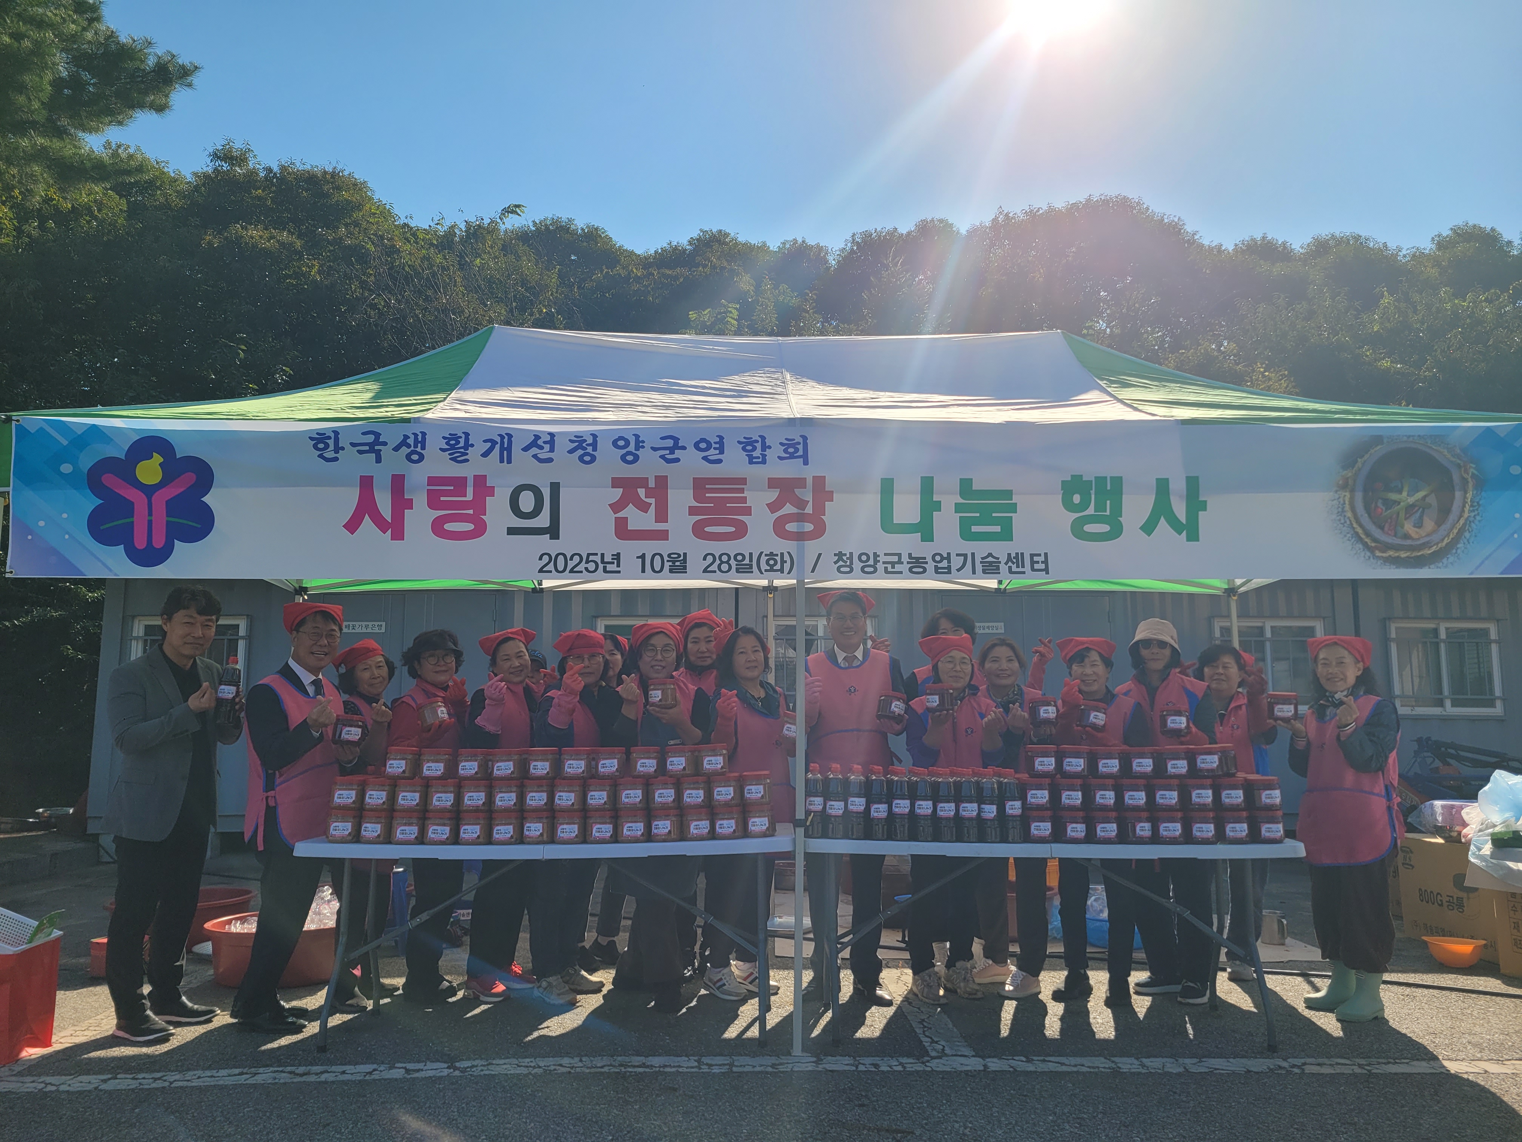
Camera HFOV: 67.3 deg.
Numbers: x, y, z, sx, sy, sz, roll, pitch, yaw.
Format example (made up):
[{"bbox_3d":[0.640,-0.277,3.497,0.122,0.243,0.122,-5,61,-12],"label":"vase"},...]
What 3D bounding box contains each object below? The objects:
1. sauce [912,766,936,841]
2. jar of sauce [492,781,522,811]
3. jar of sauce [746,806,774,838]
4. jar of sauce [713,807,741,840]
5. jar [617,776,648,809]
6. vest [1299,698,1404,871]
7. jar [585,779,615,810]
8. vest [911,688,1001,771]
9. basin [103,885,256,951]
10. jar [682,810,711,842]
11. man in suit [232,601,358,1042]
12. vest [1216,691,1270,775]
[{"bbox_3d":[0.615,0.887,4.327,0.080,0.268,0.080,-1,-8,6],"label":"sauce"},{"bbox_3d":[-0.945,0.835,4.247,0.105,0.115,0.105,1,-8,-10],"label":"jar of sauce"},{"bbox_3d":[-0.004,0.950,4.316,0.113,0.120,0.113,0,-7,0],"label":"jar of sauce"},{"bbox_3d":[-0.125,0.959,4.344,0.113,0.115,0.113,0,-8,0],"label":"jar of sauce"},{"bbox_3d":[-0.489,0.850,4.354,0.109,0.116,0.109,1,-8,-6],"label":"jar"},{"bbox_3d":[2.442,0.863,4.728,0.280,0.700,0.450,7,-10,-40],"label":"vest"},{"bbox_3d":[-0.608,0.852,4.343,0.109,0.116,0.109,0,-8,2],"label":"jar"},{"bbox_3d":[0.868,0.836,5.135,0.430,0.620,0.270,-1,-8,8],"label":"vest"},{"bbox_3d":[-3.010,1.815,5.945,0.710,0.245,0.710,0,-7,0],"label":"basin"},{"bbox_3d":[-0.233,0.935,4.213,0.104,0.113,0.104,1,-8,-7],"label":"jar"},{"bbox_3d":[-1.884,0.953,4.614,0.480,1.670,0.500,-5,-9,32],"label":"man in suit"},{"bbox_3d":[2.179,0.841,5.336,0.460,0.620,0.270,-4,-9,31],"label":"vest"}]

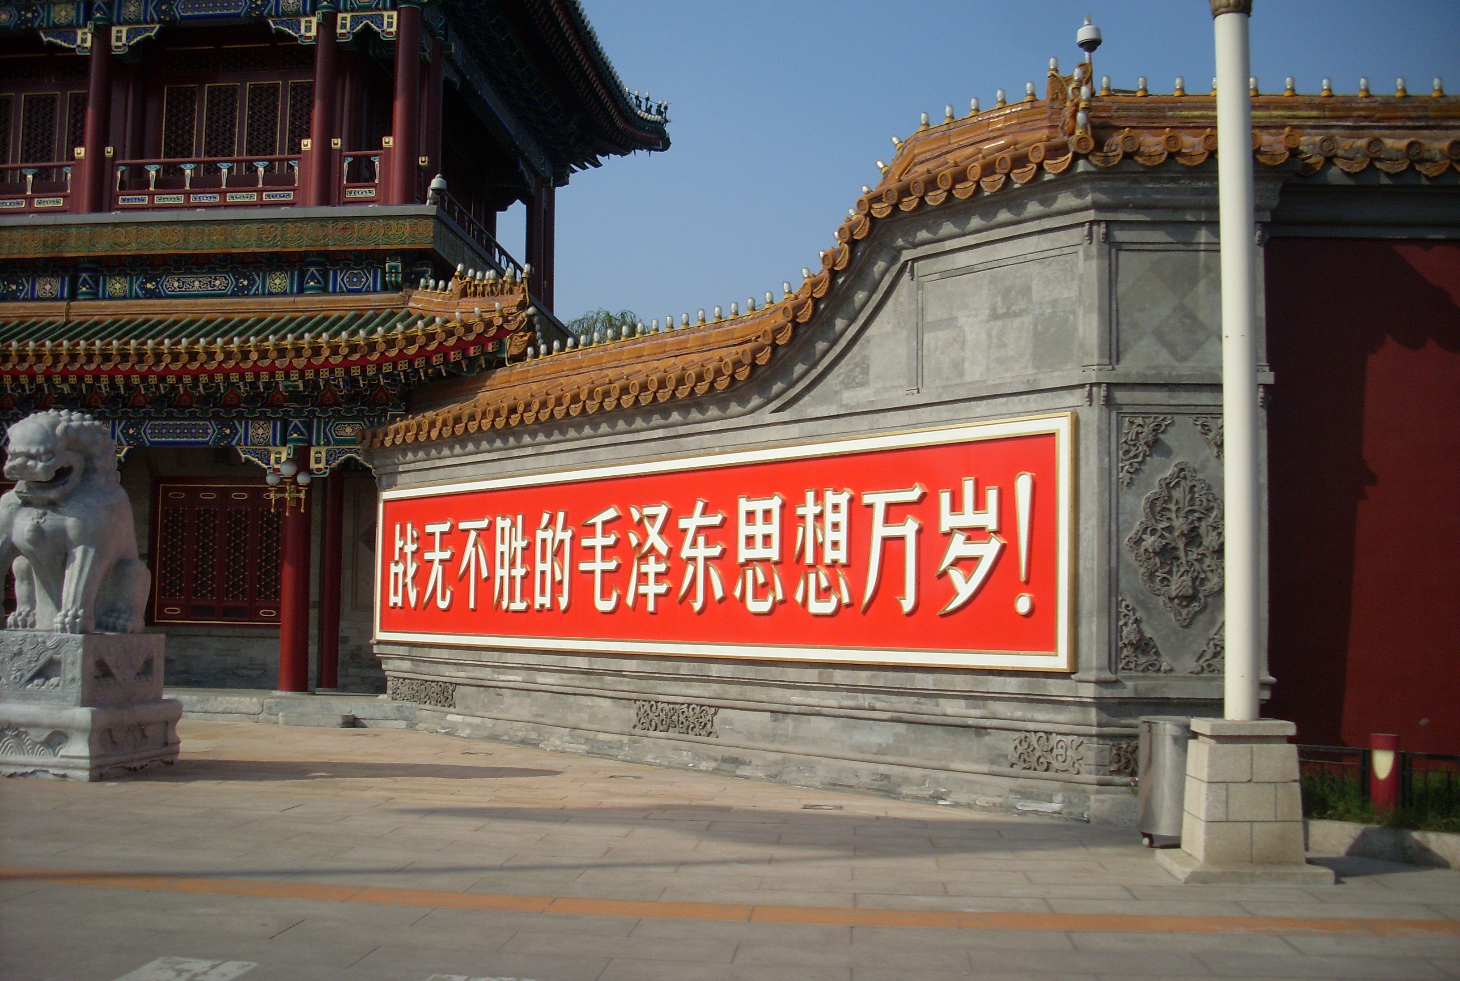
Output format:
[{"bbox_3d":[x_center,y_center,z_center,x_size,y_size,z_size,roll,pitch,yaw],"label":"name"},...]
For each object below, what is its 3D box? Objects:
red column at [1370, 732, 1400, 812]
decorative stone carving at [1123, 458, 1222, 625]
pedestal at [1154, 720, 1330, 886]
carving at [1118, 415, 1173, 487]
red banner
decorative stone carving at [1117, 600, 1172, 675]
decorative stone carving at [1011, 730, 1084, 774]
[{"bbox_3d":[4.503,1.952,11.052,0.198,0.564,0.198,0,-4,6],"label":"red column"},{"bbox_3d":[3.538,0.422,12.537,0.898,1.316,0.095,0,-4,6],"label":"decorative stone carving"},{"bbox_3d":[3.149,1.880,9.858,0.901,0.945,0.901,0,-4,4],"label":"pedestal"},{"bbox_3d":[3.277,-0.311,12.634,0.433,0.574,0.071,0,-4,6],"label":"carving"},{"bbox_3d":[-1.017,0.724,17.262,0.103,2.062,11.867,4,-6,-39],"label":"red banner"},{"bbox_3d":[3.249,1.132,12.525,0.430,0.601,0.071,0,-4,6],"label":"decorative stone carving"},{"bbox_3d":[2.535,2.110,12.865,0.051,0.349,0.756,4,-6,-39],"label":"decorative stone carving"}]

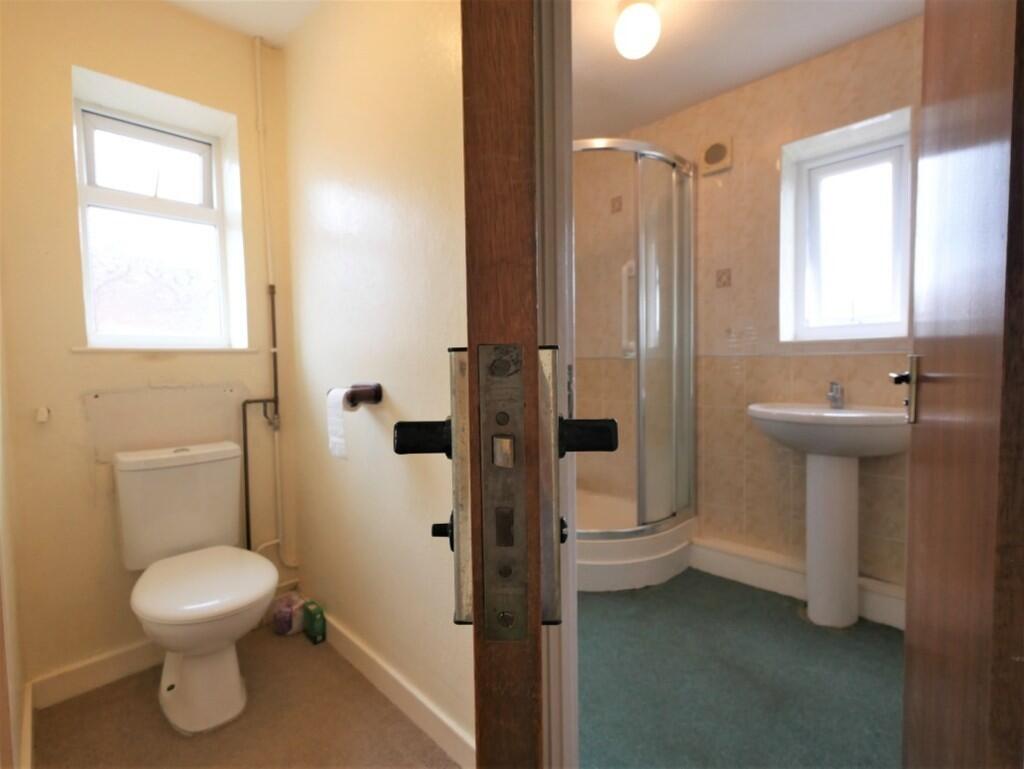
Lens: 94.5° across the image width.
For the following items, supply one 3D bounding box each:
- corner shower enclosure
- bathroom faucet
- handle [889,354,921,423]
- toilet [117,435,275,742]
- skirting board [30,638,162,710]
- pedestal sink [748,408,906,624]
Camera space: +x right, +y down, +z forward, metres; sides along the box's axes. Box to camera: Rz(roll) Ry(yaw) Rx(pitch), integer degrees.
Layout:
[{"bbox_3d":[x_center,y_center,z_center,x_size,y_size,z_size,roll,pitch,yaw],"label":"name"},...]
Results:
[{"bbox_3d":[0.391,-0.087,2.416,0.813,1.987,0.845,-4,5,-44],"label":"corner shower enclosure"},{"bbox_3d":[1.259,0.041,1.839,0.120,0.110,0.050,-4,5,-44],"label":"bathroom faucet"},{"bbox_3d":[0.914,0.011,1.108,0.055,0.163,0.115,1,4,34],"label":"handle"},{"bbox_3d":[-0.952,0.607,1.452,0.355,0.762,0.680,-4,5,-44],"label":"toilet"},{"bbox_3d":[-1.180,0.929,1.715,0.780,0.096,0.016,-4,5,-44],"label":"skirting board"},{"bbox_3d":[1.250,0.510,1.851,0.433,0.834,0.550,-4,5,-44],"label":"pedestal sink"}]

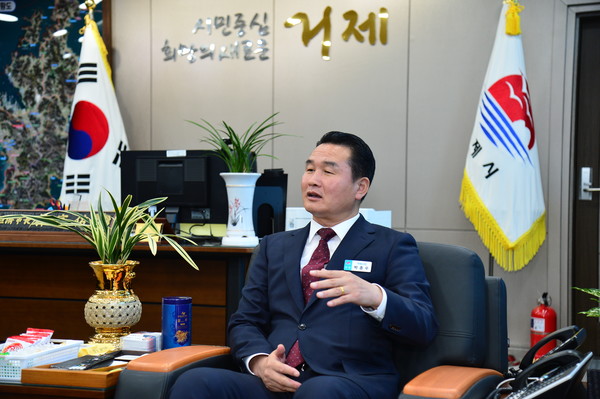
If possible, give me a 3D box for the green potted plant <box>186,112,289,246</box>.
[{"bbox_3d":[-0.281,-0.090,4.350,0.460,0.600,0.430,1,0,0],"label":"green potted plant"}]

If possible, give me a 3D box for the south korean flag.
[{"bbox_3d":[-1.404,-0.485,6.600,0.530,1.550,0.280,1,0,7],"label":"south korean flag"}]

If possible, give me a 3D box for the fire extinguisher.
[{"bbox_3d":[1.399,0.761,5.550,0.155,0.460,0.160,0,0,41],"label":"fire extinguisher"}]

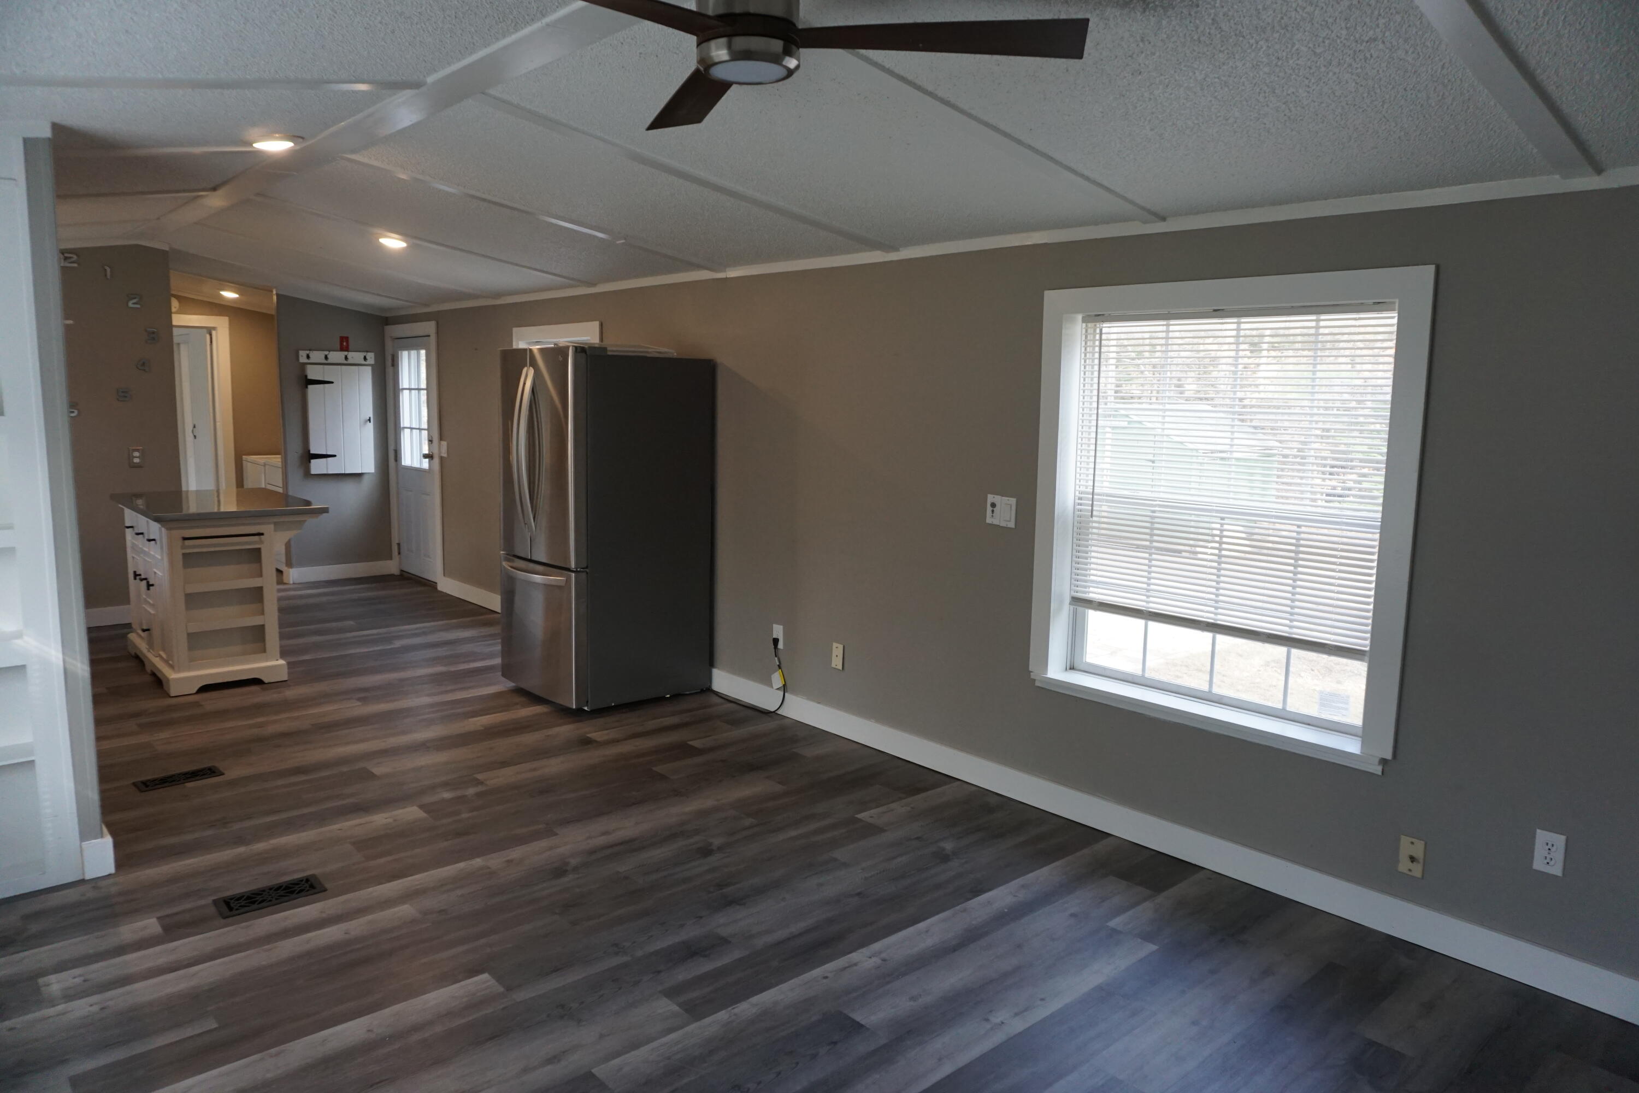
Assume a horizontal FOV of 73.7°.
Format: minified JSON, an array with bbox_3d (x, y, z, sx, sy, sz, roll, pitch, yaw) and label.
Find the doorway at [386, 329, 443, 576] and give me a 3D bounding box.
[{"bbox_3d":[-3.175,-0.726,8.706,0.131,2.054,1.045,-6,11,-41],"label":"doorway"}]

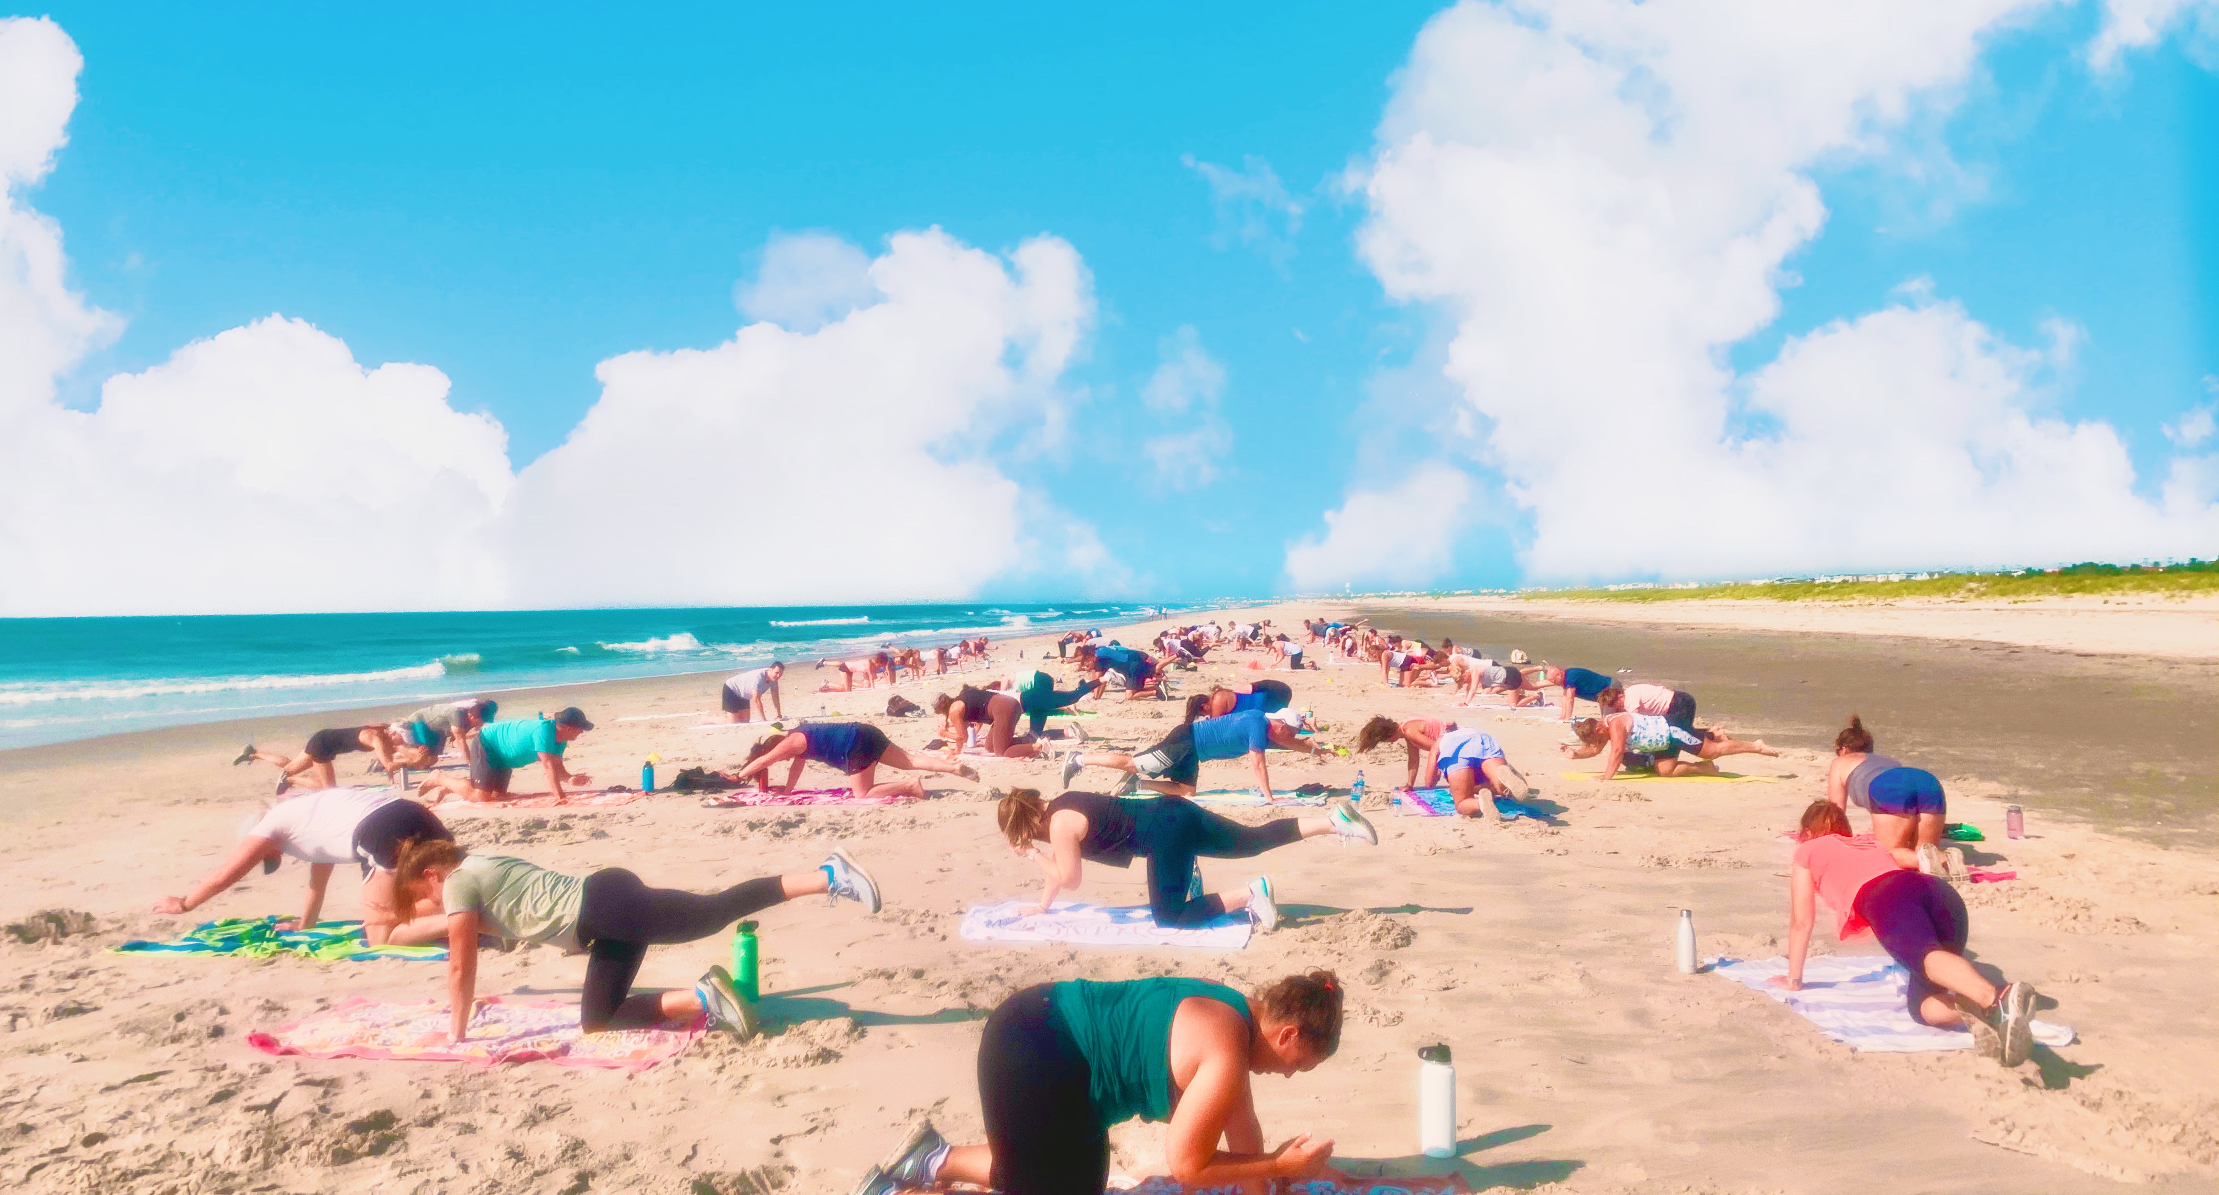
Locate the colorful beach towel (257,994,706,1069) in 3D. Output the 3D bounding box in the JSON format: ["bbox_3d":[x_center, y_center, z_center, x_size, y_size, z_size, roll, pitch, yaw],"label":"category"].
[{"bbox_3d":[-2.230,1.512,5.941,1.530,0.060,0.700,-1,0,11],"label":"colorful beach towel"}]

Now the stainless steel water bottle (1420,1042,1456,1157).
[{"bbox_3d":[0.882,1.350,4.475,0.094,0.290,0.091,-1,0,0],"label":"stainless steel water bottle"}]

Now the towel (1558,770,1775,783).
[{"bbox_3d":[4.567,1.462,13.738,1.580,0.040,0.700,-1,0,10],"label":"towel"}]

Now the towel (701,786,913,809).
[{"bbox_3d":[-2.311,1.546,13.106,1.550,0.050,0.850,-1,0,-2],"label":"towel"}]

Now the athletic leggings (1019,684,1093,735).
[{"bbox_3d":[-0.611,1.251,18.649,0.840,0.580,0.380,-1,0,6],"label":"athletic leggings"}]

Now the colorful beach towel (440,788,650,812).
[{"bbox_3d":[-4.433,1.579,13.116,1.470,0.040,0.800,-1,0,-3],"label":"colorful beach towel"}]

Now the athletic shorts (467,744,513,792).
[{"bbox_3d":[-4.876,1.325,13.131,0.330,0.390,0.380,-1,0,-3],"label":"athletic shorts"}]

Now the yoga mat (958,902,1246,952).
[{"bbox_3d":[0.002,1.500,7.719,1.280,0.040,0.820,-1,0,12],"label":"yoga mat"}]

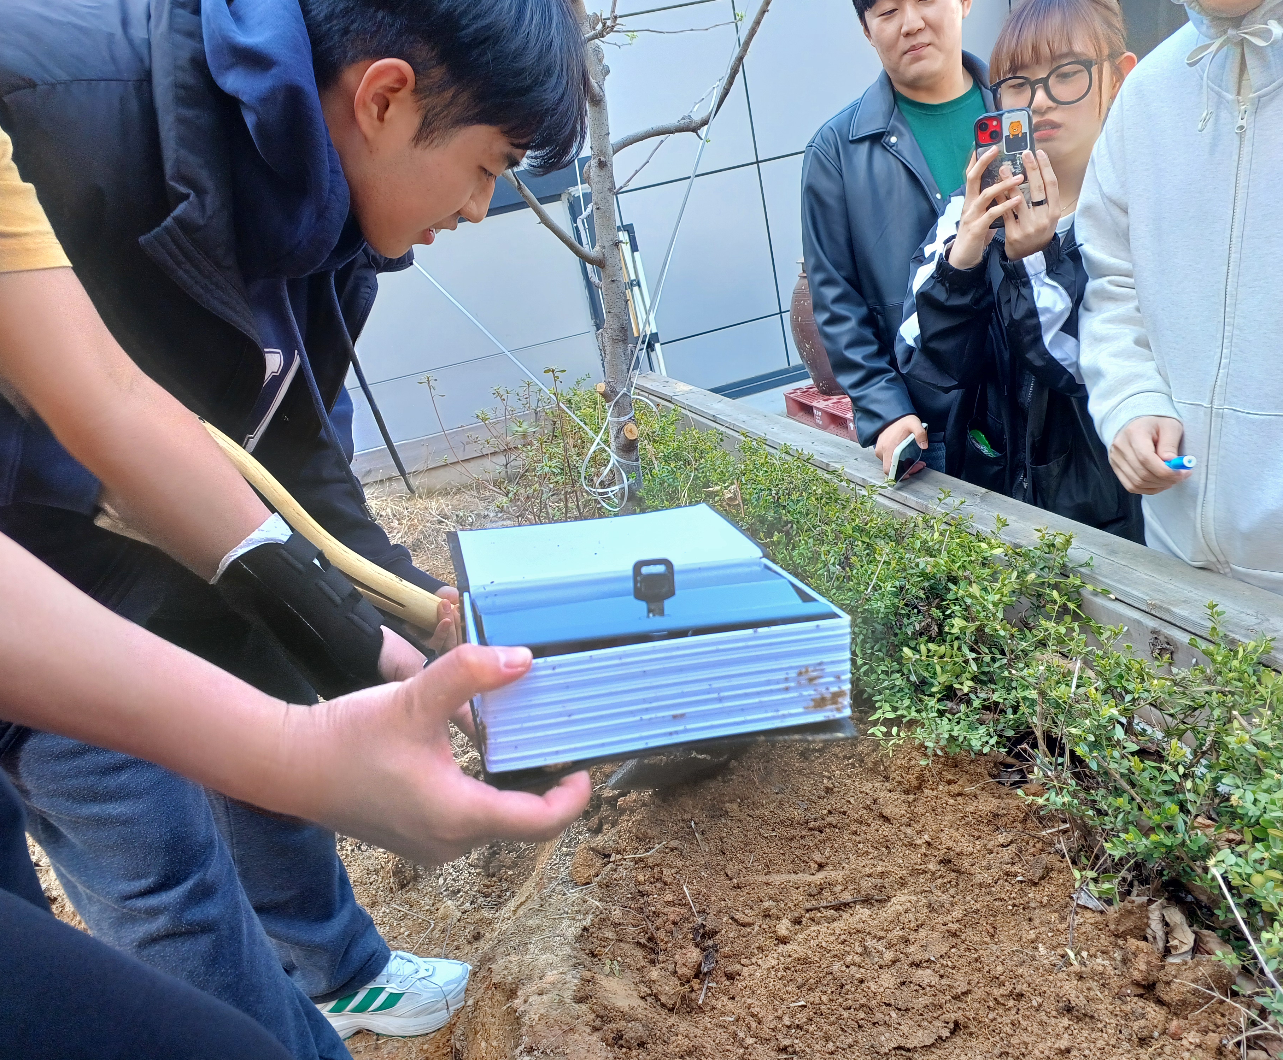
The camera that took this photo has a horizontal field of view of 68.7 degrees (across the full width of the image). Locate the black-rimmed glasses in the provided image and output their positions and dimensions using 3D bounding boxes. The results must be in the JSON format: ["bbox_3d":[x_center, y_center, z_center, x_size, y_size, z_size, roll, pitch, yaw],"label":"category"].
[{"bbox_3d":[0.606,-0.649,1.362,0.143,0.052,0.142,6,31,43],"label":"black-rimmed glasses"}]

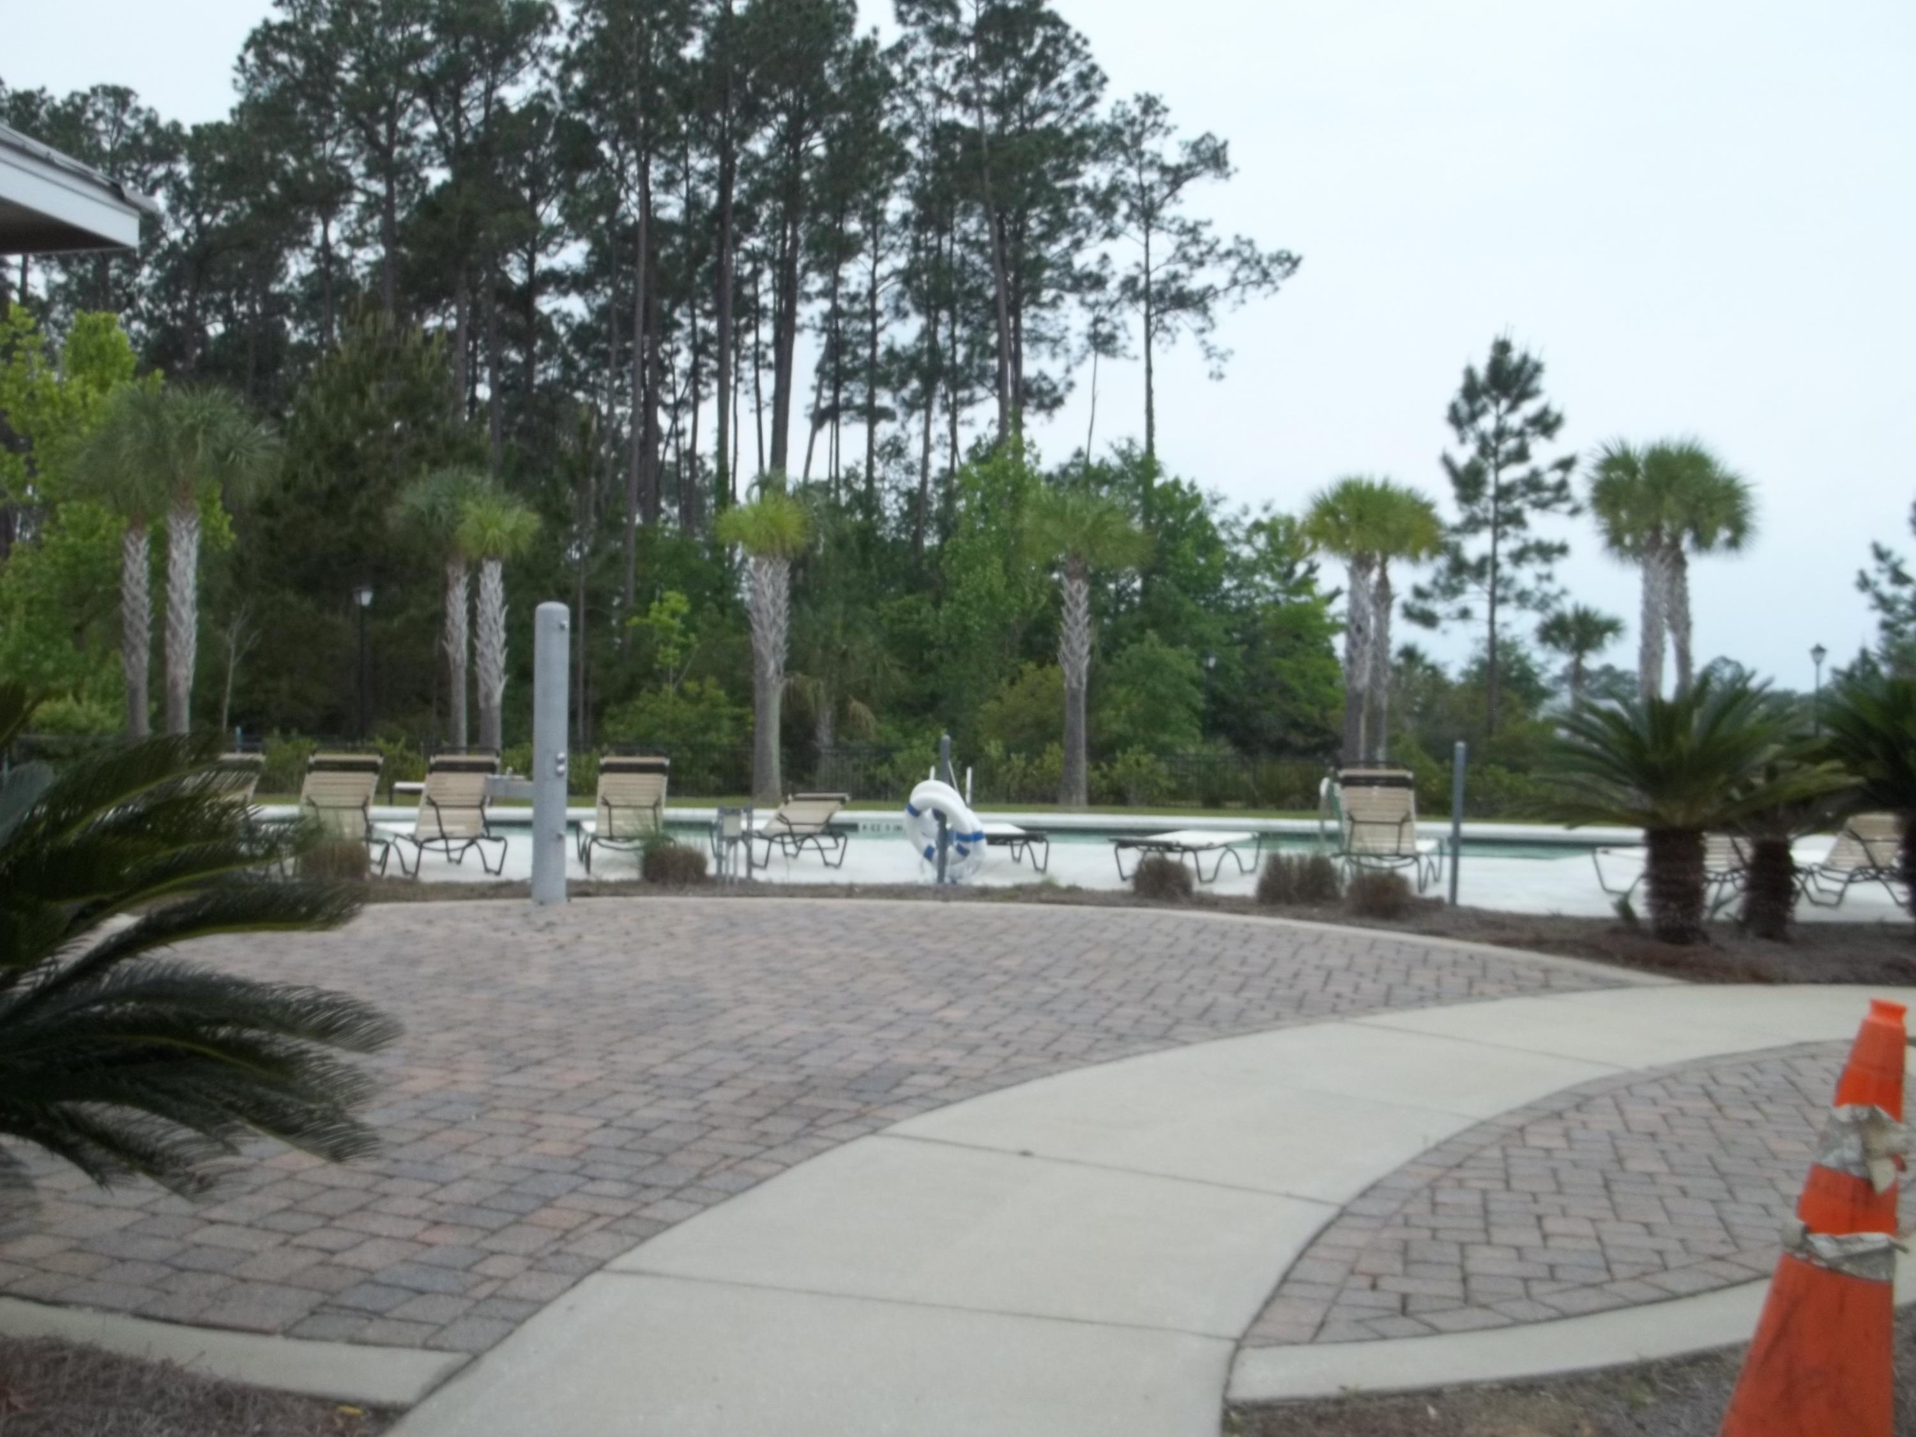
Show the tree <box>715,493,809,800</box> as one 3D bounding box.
[{"bbox_3d":[-3.080,-1.160,29.000,1.520,5.000,1.520,1,0,0],"label":"tree"}]

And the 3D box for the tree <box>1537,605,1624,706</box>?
[{"bbox_3d":[16.350,-0.570,48.000,2.300,4.800,2.300,1,0,0],"label":"tree"}]

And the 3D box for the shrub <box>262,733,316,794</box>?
[{"bbox_3d":[-11.710,0.789,32.000,1.100,1.100,1.000,1,-1,-20],"label":"shrub"}]

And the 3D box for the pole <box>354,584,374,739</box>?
[{"bbox_3d":[-12.689,-0.705,39.000,0.430,4.200,0.430,1,-1,0],"label":"pole"}]

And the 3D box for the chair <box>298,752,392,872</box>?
[{"bbox_3d":[-5.227,0.755,15.507,0.680,1.040,1.600,1,-1,-20],"label":"chair"}]

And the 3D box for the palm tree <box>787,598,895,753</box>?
[{"bbox_3d":[-2.621,-0.574,41.000,2.400,4.300,2.400,1,-1,0],"label":"palm tree"}]

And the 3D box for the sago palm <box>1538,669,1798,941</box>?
[{"bbox_3d":[4.450,0.565,11.450,1.600,1.680,1.600,1,0,0],"label":"sago palm"}]

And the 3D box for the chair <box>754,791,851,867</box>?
[{"bbox_3d":[-1.580,1.000,16.500,0.680,0.660,1.720,1,0,-26],"label":"chair"}]

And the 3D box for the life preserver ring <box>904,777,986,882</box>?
[{"bbox_3d":[-0.100,0.885,14.600,0.680,0.760,0.180,1,0,30],"label":"life preserver ring"}]

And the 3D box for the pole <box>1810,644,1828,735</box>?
[{"bbox_3d":[23.582,0.037,50.000,0.450,4.100,0.450,1,-1,0],"label":"pole"}]

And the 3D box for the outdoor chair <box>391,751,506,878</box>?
[{"bbox_3d":[-4.429,0.769,15.675,0.680,1.040,1.600,1,-1,-28],"label":"outdoor chair"}]

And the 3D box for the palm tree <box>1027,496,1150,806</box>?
[{"bbox_3d":[2.050,-1.130,29.000,1.950,5.060,1.950,1,0,0],"label":"palm tree"}]

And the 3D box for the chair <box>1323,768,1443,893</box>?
[{"bbox_3d":[3.560,0.900,15.100,0.690,0.980,1.700,1,0,20],"label":"chair"}]

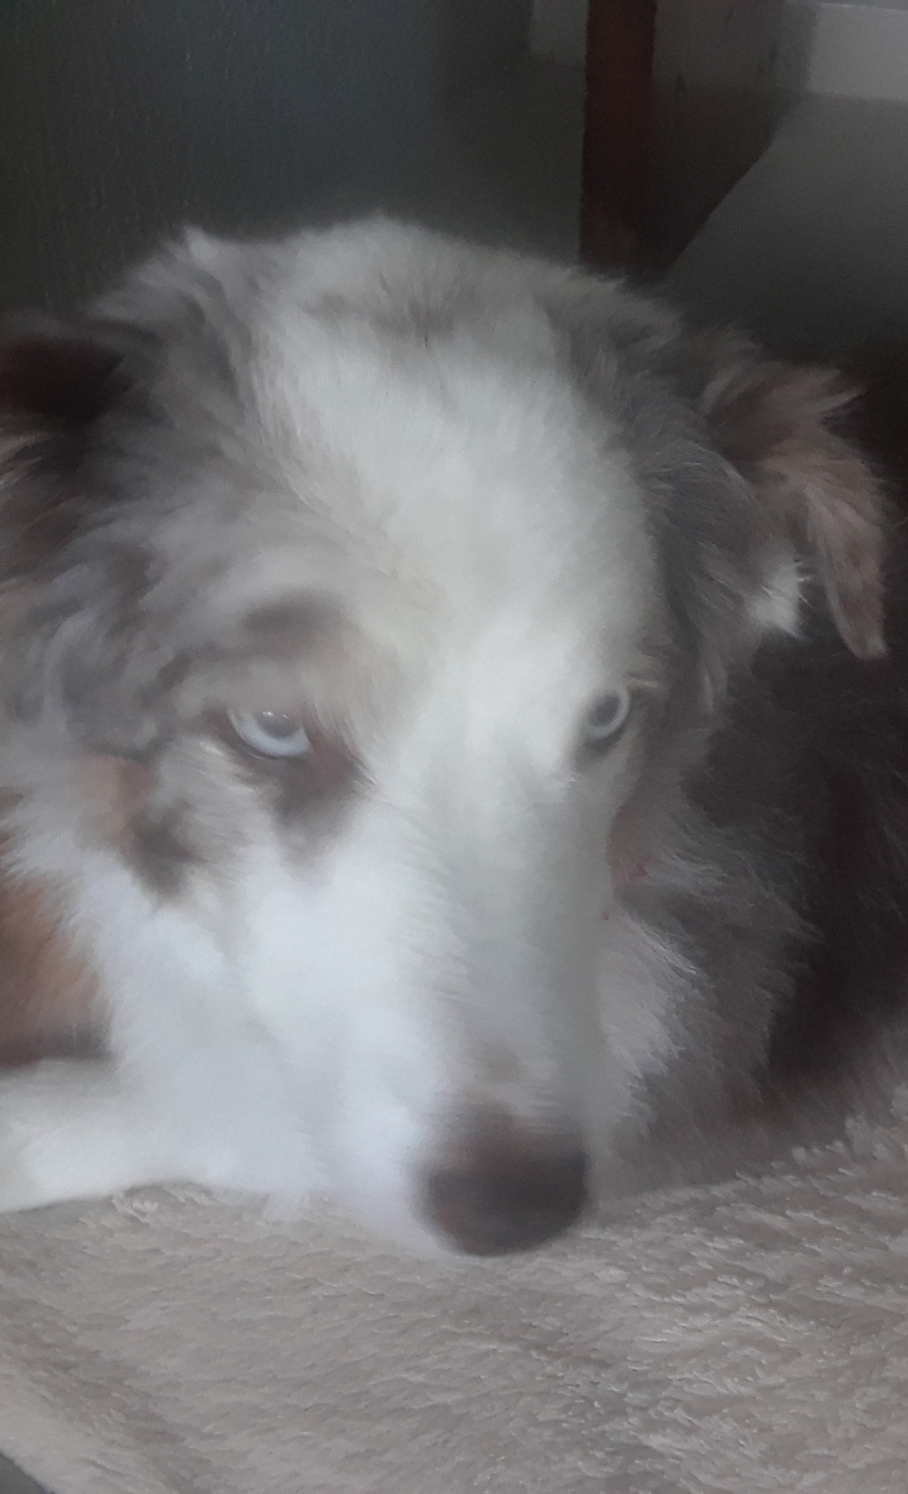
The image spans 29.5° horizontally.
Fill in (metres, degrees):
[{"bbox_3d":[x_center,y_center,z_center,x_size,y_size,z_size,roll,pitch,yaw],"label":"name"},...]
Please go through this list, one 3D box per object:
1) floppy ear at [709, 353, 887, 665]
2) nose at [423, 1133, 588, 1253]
[{"bbox_3d":[0.091,-0.065,0.470,0.042,0.070,0.042,-10,31,-19],"label":"floppy ear"},{"bbox_3d":[0.010,0.094,0.365,0.034,0.025,0.024,-7,45,-14],"label":"nose"}]

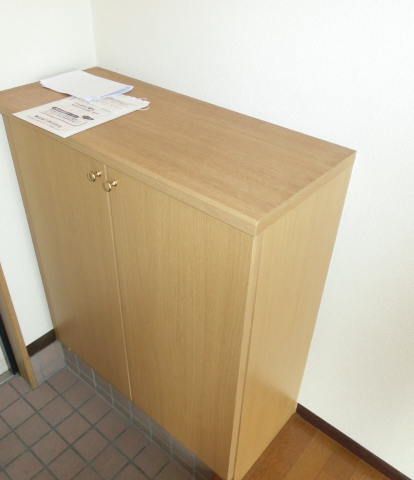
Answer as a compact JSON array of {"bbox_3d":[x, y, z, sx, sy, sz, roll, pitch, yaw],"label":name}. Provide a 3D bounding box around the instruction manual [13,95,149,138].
[{"bbox_3d":[-0.306,-0.332,1.157,0.205,0.009,0.282,26,43,29],"label":"instruction manual"}]

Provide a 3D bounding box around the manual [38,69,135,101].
[{"bbox_3d":[-0.336,-0.434,1.290,0.230,0.015,0.148,28,44,31],"label":"manual"}]

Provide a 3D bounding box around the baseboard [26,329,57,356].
[{"bbox_3d":[-0.622,0.395,1.762,0.012,0.061,0.122,28,44,31],"label":"baseboard"}]

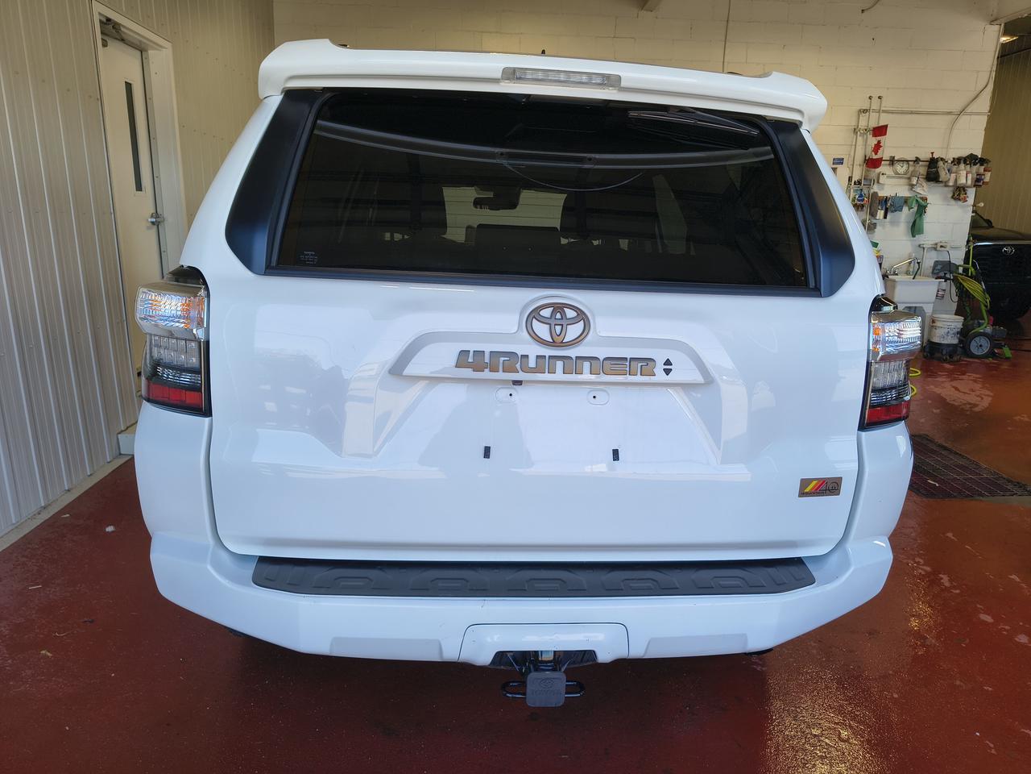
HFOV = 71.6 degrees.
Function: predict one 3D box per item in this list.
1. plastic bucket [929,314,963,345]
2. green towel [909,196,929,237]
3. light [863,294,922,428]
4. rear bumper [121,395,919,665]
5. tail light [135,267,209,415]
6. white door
[{"bbox_3d":[4.690,-0.595,7.790,0.300,0.330,0.300,1,14,0],"label":"plastic bucket"},{"bbox_3d":[4.512,-1.912,8.040,0.240,0.462,0.080,0,14,-3],"label":"green towel"},{"bbox_3d":[0.908,-0.074,1.791,0.190,0.335,0.260,1,14,-6],"label":"light"},{"bbox_3d":[0.062,0.289,1.766,1.880,0.470,0.570,1,14,-6],"label":"rear bumper"},{"bbox_3d":[-0.754,-0.112,1.624,0.190,0.335,0.260,1,14,-6],"label":"tail light"},{"bbox_3d":[-2.463,-1.066,4.506,0.050,2.170,0.890,0,14,-3],"label":"white door"}]

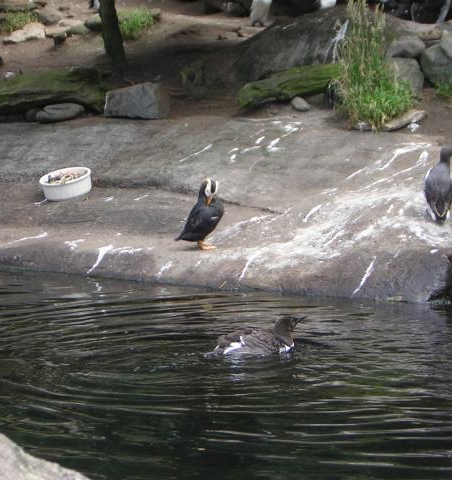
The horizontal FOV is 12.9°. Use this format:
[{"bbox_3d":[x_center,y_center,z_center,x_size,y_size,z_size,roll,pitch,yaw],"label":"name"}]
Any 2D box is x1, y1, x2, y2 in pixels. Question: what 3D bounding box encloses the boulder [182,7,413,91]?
[{"bbox_3d":[0.480,-1.285,13.400,1.500,0.500,0.900,0,10,0],"label":"boulder"}]

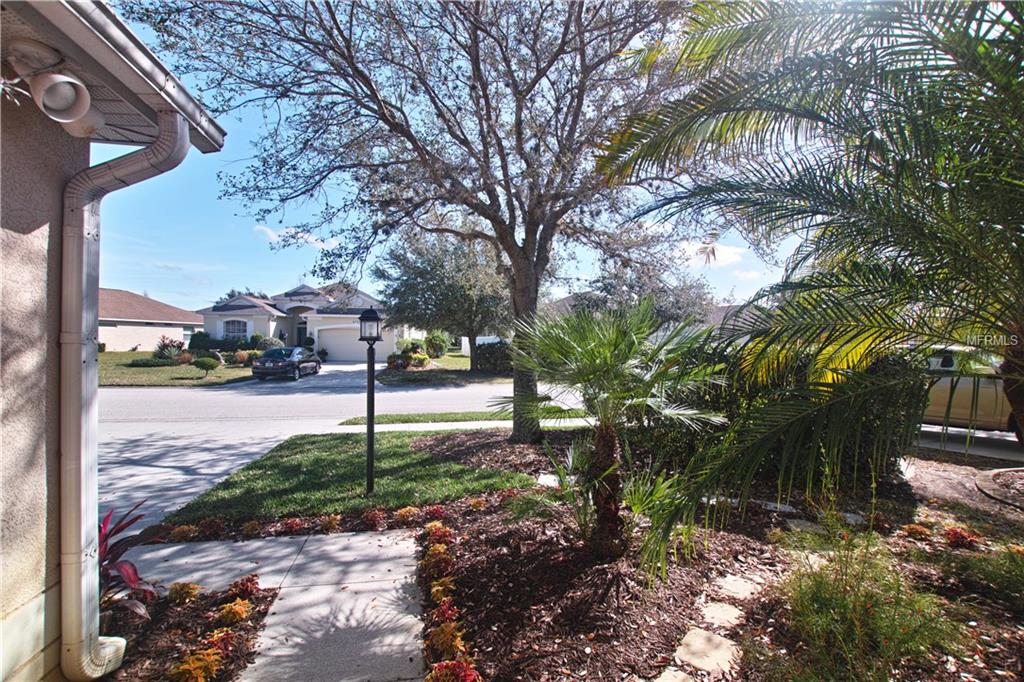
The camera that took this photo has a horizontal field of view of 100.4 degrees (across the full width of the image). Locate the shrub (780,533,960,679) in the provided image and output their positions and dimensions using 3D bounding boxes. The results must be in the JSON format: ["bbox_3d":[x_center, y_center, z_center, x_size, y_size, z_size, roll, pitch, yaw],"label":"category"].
[{"bbox_3d":[1.950,1.360,2.360,0.800,0.560,0.740,0,0,-15],"label":"shrub"}]

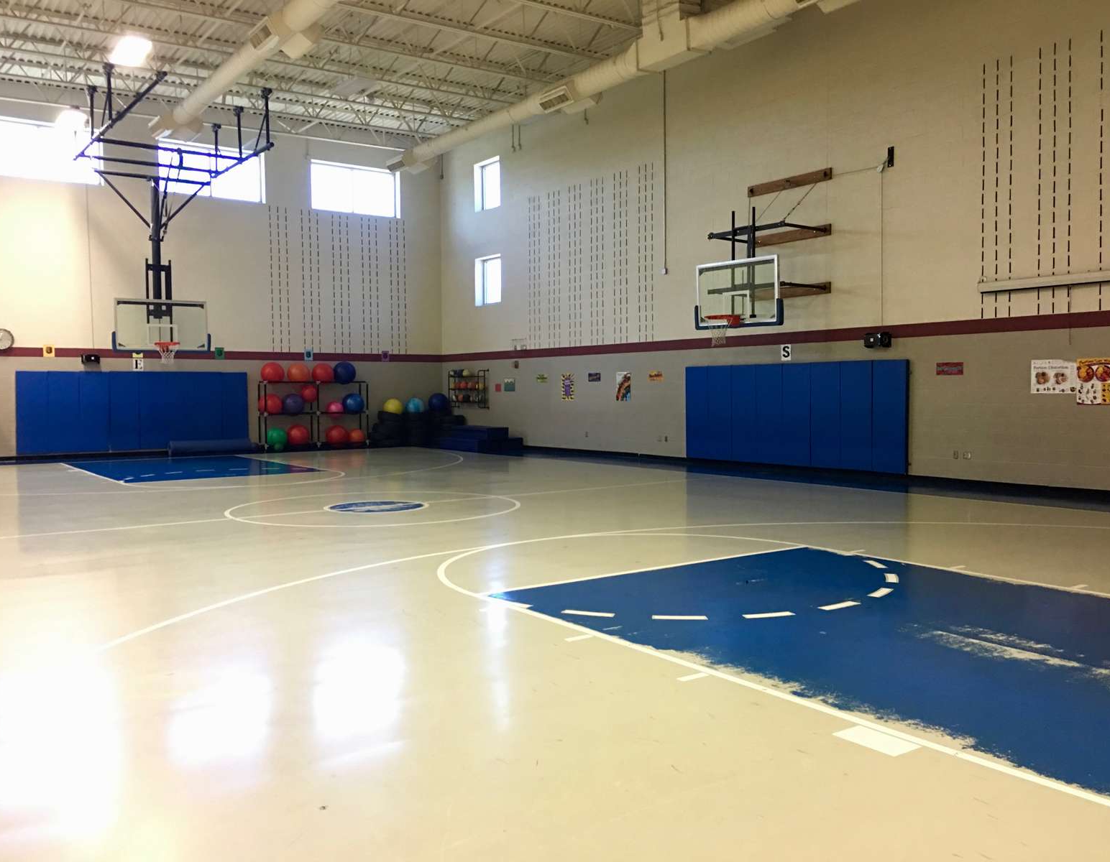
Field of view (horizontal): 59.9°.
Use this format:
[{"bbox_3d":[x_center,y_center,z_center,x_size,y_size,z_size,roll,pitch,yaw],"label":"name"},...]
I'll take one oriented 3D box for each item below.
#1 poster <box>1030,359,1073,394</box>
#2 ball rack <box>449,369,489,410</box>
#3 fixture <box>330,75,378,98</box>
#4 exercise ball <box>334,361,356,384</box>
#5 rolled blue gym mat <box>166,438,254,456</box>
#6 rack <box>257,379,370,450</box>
[{"bbox_3d":[6.762,-0.728,13.087,0.010,0.445,0.610,-2,3,-36],"label":"poster"},{"bbox_3d":[-2.280,-1.095,25.392,0.320,1.020,1.570,-2,3,-36],"label":"ball rack"},{"bbox_3d":[-3.832,-6.558,18.297,0.420,0.070,1.210,-2,3,-36],"label":"fixture"},{"bbox_3d":[-5.376,-1.485,24.696,0.580,0.580,0.580,0,2,0],"label":"exercise ball"},{"bbox_3d":[-8.160,0.376,22.860,1.890,0.340,0.340,-2,3,-36],"label":"rolled blue gym mat"},{"bbox_3d":[-6.044,-0.397,24.343,2.710,1.710,0.510,-2,3,-36],"label":"rack"}]

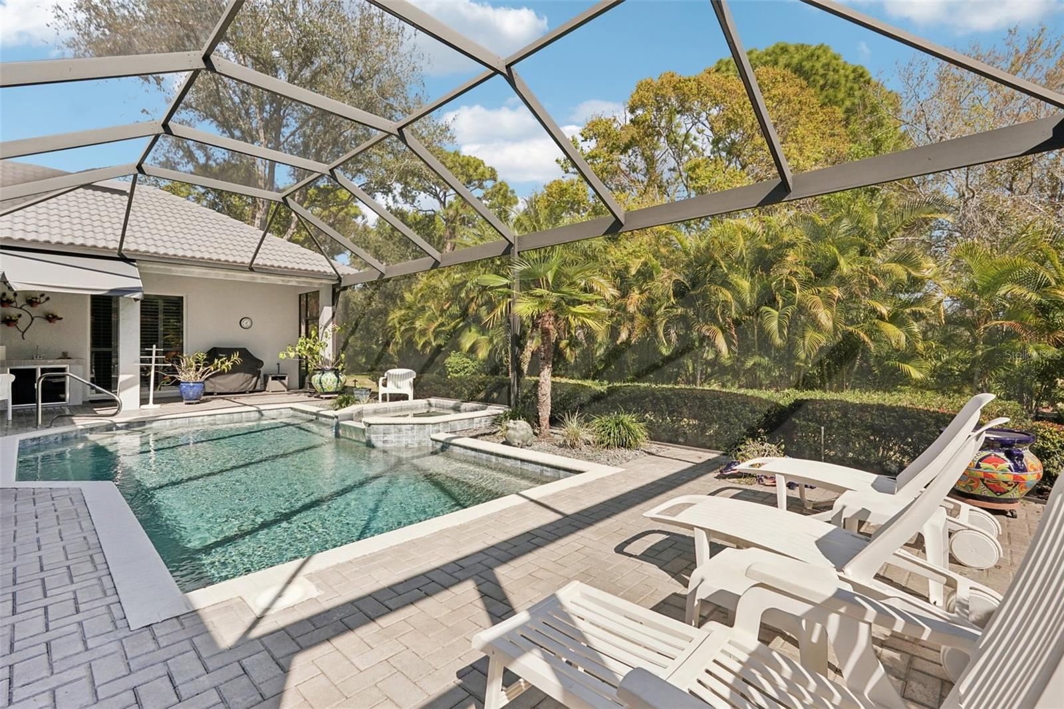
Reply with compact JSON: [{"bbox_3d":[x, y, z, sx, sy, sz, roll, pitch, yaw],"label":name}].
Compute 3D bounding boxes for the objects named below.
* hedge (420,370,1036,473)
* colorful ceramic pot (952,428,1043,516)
[{"bbox_3d":[0.960,0.810,7.830,9.700,0.800,1.000,0,0,43],"label":"hedge"},{"bbox_3d":[3.510,0.905,3.640,0.580,0.580,0.580,0,0,0],"label":"colorful ceramic pot"}]

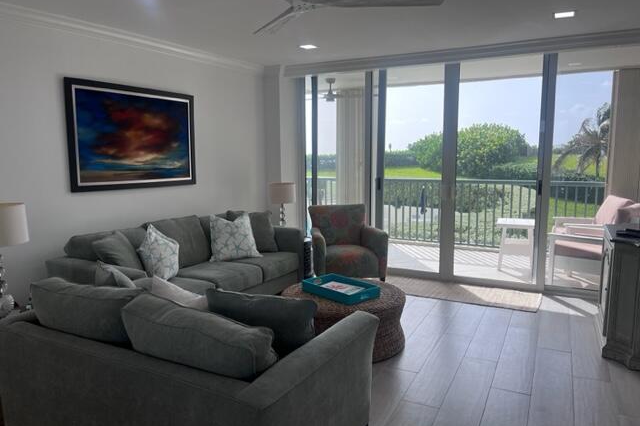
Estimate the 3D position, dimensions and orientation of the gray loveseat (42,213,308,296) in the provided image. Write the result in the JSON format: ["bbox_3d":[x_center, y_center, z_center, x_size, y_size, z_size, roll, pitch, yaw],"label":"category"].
[{"bbox_3d":[-1.166,0.502,4.477,1.050,0.880,2.040,4,9,30],"label":"gray loveseat"}]

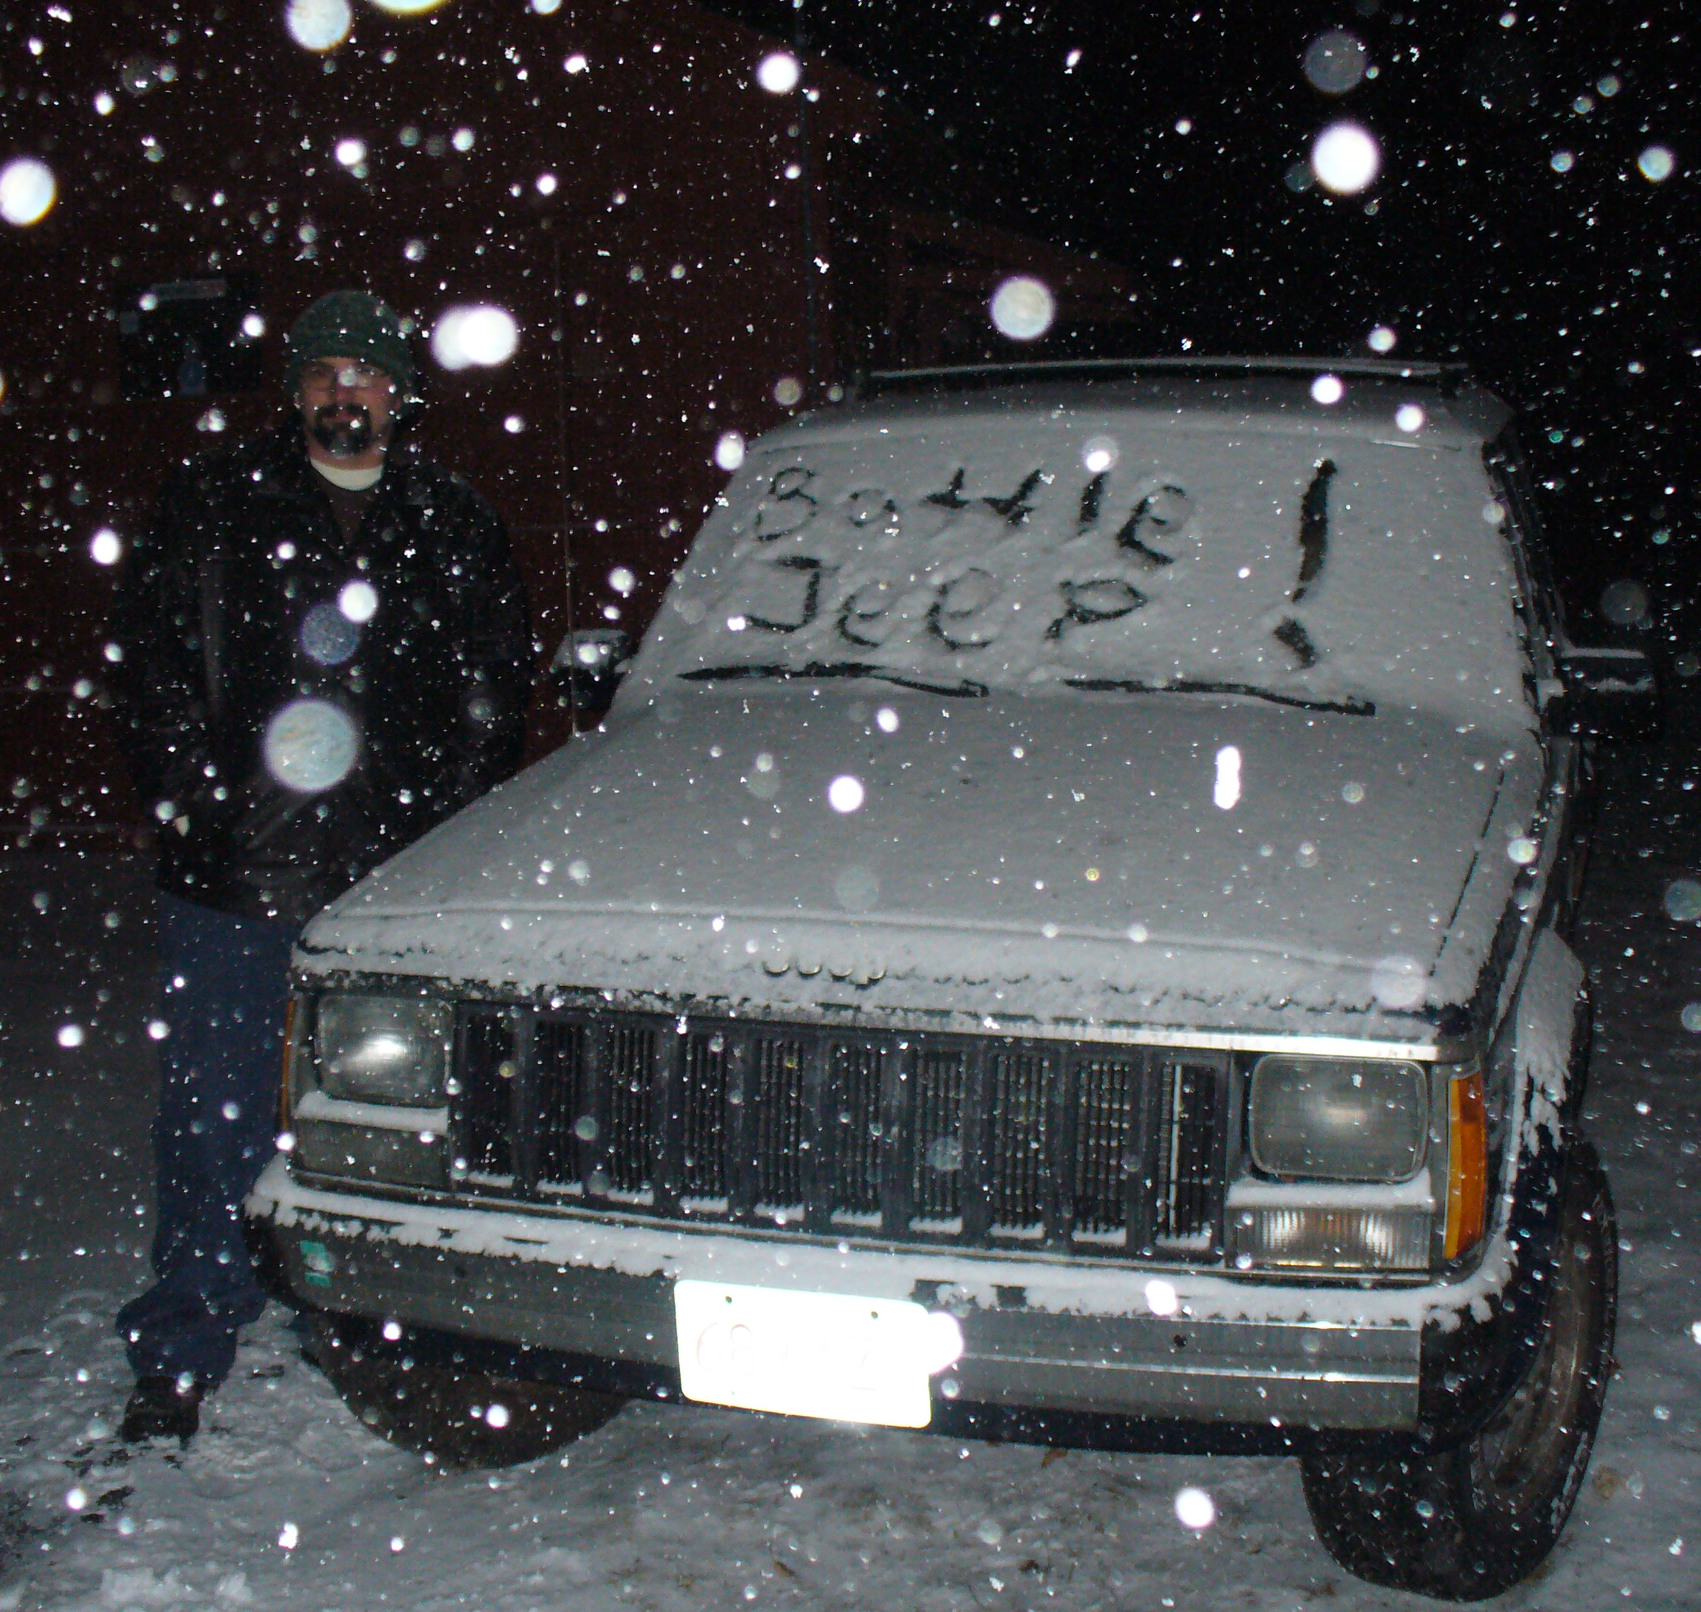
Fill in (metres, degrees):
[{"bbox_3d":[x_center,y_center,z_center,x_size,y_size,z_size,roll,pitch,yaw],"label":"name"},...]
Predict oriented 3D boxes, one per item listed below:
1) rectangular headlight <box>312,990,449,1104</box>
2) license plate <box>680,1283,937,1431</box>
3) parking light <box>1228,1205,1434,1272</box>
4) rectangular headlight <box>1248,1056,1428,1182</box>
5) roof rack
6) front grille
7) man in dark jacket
[{"bbox_3d":[-0.598,0.313,2.982,0.200,0.142,0.080,2,9,16],"label":"rectangular headlight"},{"bbox_3d":[-0.054,0.632,2.647,0.305,0.153,0.012,2,9,16],"label":"license plate"},{"bbox_3d":[0.548,0.479,2.627,0.228,0.074,0.070,2,9,16],"label":"parking light"},{"bbox_3d":[0.562,0.356,2.639,0.200,0.142,0.080,2,9,16],"label":"rectangular headlight"},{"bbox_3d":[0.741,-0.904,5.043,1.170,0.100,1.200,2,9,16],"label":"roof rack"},{"bbox_3d":[-0.035,0.383,2.761,0.970,0.245,0.070,2,9,16],"label":"front grille"},{"bbox_3d":[-0.860,0.085,3.820,0.660,1.850,0.400,-1,9,-6],"label":"man in dark jacket"}]

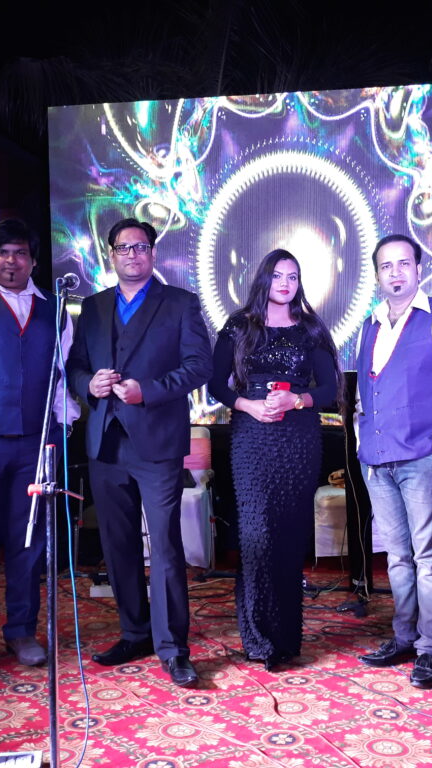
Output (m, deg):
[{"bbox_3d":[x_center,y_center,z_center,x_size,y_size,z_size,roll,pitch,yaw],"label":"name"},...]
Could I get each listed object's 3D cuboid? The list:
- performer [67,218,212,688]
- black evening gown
[{"bbox_3d":[-0.285,0.230,3.073,0.560,1.726,0.430,0,1,9],"label":"performer"},{"bbox_3d":[0.223,0.402,3.137,0.490,1.333,0.360,0,1,3],"label":"black evening gown"}]

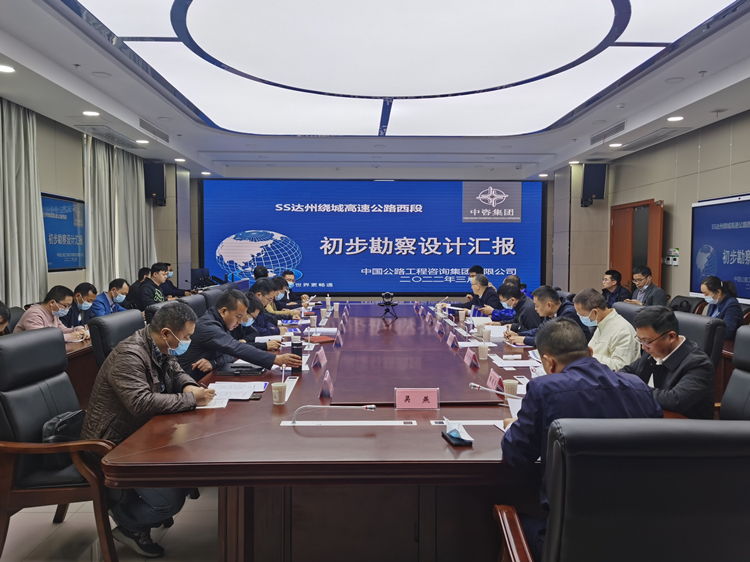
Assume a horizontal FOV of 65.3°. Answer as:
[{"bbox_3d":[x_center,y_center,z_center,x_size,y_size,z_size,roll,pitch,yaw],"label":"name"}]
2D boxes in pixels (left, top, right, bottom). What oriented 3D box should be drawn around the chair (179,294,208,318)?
[{"bbox_3d":[-1.470,0.681,5.199,0.700,1.110,0.660,0,3,-2],"label":"chair"}]

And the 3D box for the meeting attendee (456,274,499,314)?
[{"bbox_3d":[1.233,0.543,6.997,0.660,1.240,0.550,0,3,-7],"label":"meeting attendee"}]

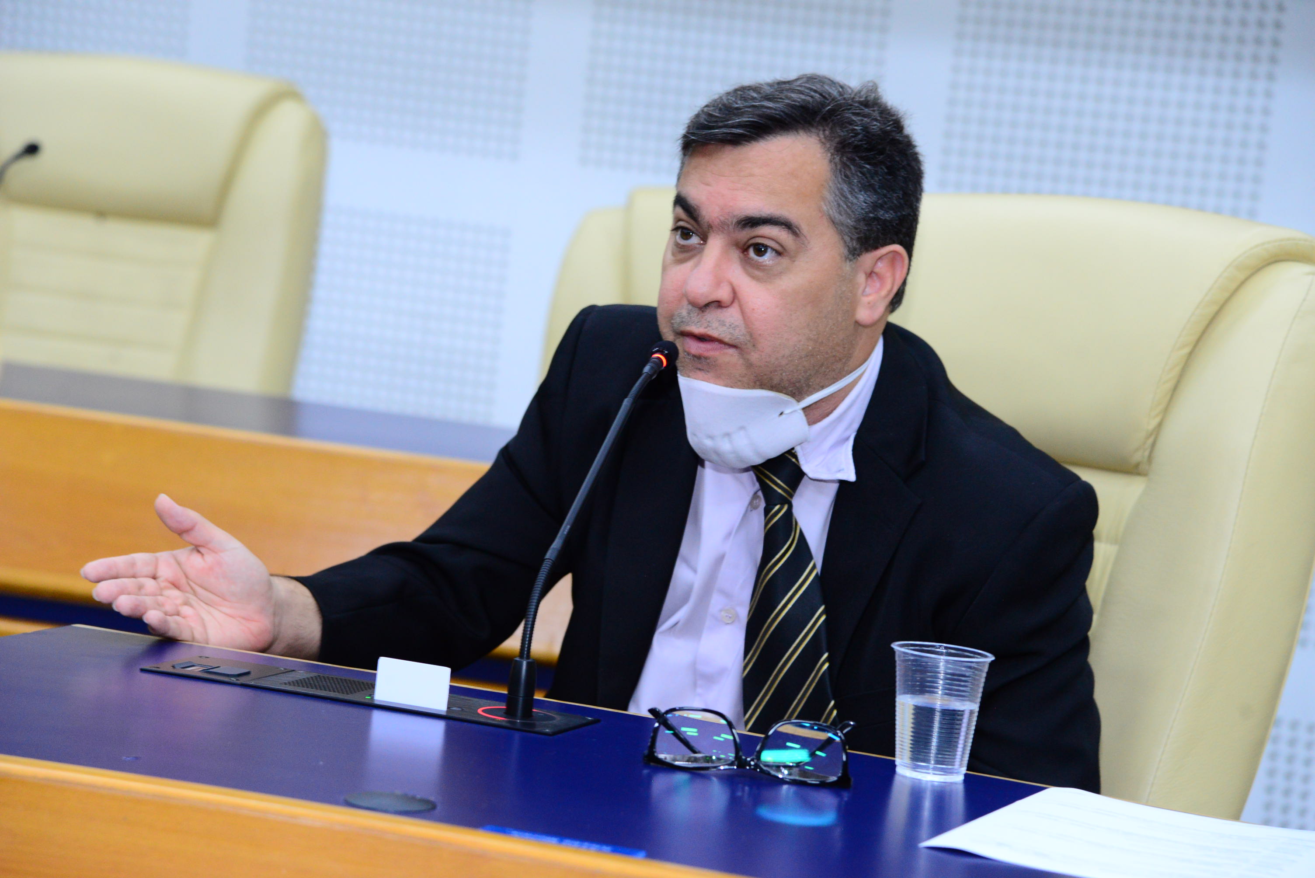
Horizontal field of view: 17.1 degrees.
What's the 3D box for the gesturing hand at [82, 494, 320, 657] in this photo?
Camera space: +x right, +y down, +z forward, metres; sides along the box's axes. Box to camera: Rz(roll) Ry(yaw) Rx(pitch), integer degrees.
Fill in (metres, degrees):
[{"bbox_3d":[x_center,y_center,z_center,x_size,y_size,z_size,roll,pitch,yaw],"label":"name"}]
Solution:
[{"bbox_3d":[-0.336,0.102,3.230,0.180,0.115,0.105,3,7,-30],"label":"gesturing hand"}]

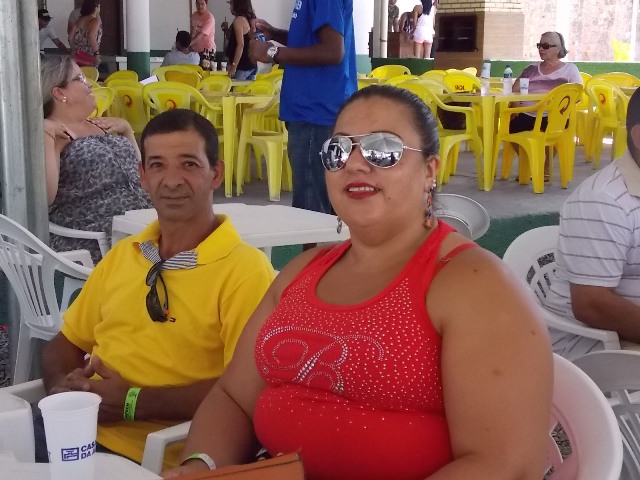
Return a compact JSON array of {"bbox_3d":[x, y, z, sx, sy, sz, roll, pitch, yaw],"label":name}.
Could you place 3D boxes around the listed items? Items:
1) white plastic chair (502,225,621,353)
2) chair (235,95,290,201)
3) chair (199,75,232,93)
[{"bbox_3d":[0.801,0.373,3.142,0.550,0.820,0.570,10,14,43],"label":"white plastic chair"},{"bbox_3d":[-0.260,-0.721,7.870,0.530,0.810,0.560,9,13,40],"label":"chair"},{"bbox_3d":[-1.038,-1.100,9.988,0.530,0.810,0.560,8,13,37],"label":"chair"}]

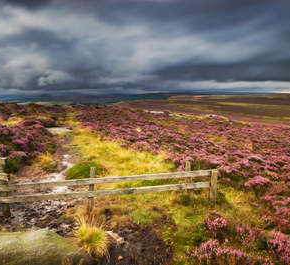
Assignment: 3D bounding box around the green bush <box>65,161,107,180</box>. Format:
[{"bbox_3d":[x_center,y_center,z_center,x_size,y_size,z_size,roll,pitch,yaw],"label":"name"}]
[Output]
[{"bbox_3d":[-1.570,1.000,5.300,1.050,0.410,0.850,0,11,0],"label":"green bush"}]

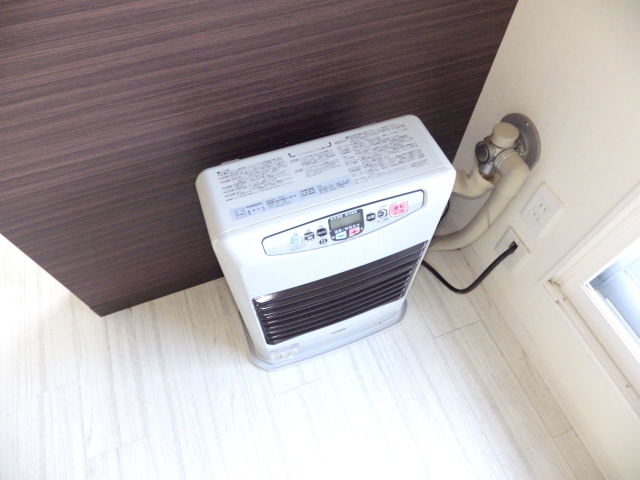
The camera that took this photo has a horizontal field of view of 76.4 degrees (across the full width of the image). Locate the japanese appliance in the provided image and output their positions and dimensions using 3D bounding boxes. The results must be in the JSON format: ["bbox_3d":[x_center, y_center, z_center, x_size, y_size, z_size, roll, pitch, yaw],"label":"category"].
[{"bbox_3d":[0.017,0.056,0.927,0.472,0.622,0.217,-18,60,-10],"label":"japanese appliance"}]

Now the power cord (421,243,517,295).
[{"bbox_3d":[0.385,0.038,1.150,0.158,0.252,0.177,-18,60,-10],"label":"power cord"}]

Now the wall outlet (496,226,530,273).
[{"bbox_3d":[0.491,0.030,1.044,0.012,0.104,0.083,-18,60,-10],"label":"wall outlet"}]

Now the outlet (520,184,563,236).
[{"bbox_3d":[0.489,-0.063,0.904,0.010,0.119,0.070,-18,60,-10],"label":"outlet"}]

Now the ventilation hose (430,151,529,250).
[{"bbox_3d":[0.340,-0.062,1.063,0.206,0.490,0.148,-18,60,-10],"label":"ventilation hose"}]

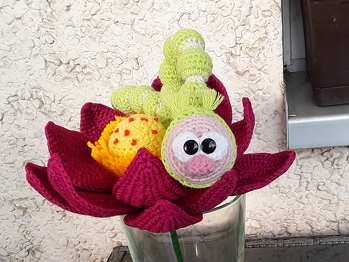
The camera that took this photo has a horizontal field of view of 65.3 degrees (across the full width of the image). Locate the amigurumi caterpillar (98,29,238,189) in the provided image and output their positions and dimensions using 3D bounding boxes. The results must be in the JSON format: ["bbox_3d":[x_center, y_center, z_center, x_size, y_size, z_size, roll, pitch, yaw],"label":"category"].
[{"bbox_3d":[-0.010,-0.025,0.265,0.136,0.145,0.127,-4,15,5],"label":"amigurumi caterpillar"}]

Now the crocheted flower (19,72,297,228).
[{"bbox_3d":[-0.014,0.011,0.285,0.272,0.115,0.225,-5,20,0],"label":"crocheted flower"}]

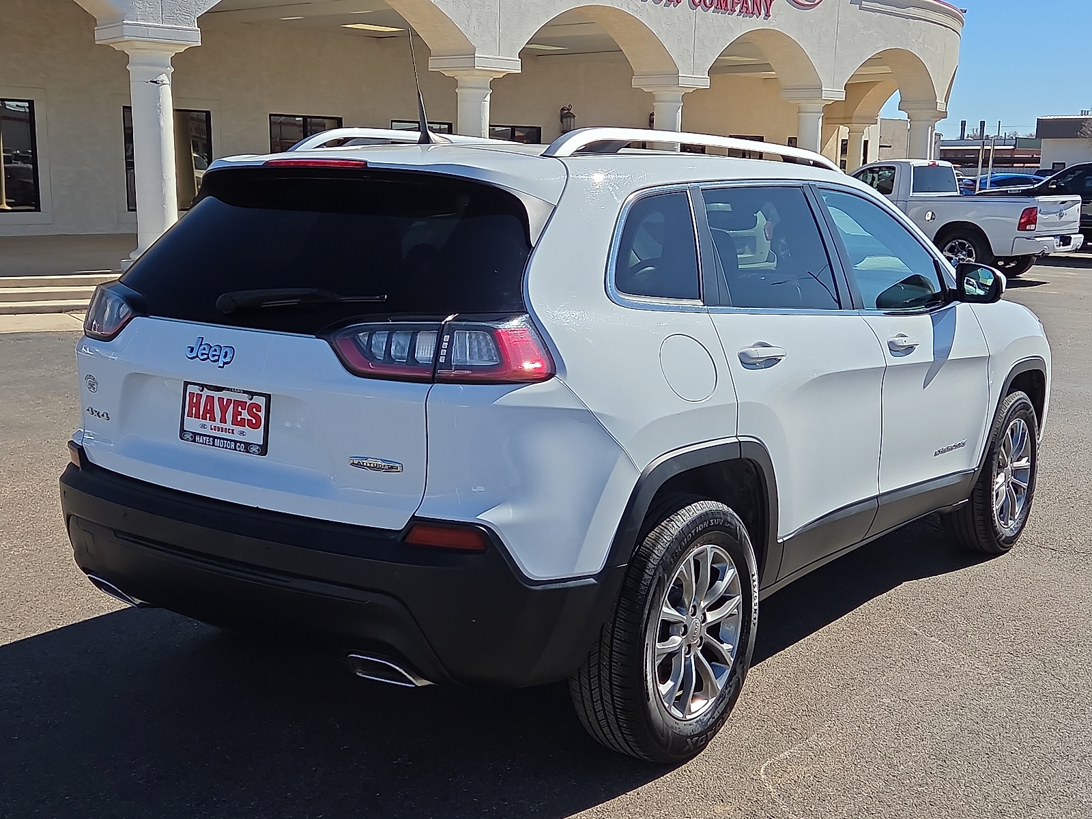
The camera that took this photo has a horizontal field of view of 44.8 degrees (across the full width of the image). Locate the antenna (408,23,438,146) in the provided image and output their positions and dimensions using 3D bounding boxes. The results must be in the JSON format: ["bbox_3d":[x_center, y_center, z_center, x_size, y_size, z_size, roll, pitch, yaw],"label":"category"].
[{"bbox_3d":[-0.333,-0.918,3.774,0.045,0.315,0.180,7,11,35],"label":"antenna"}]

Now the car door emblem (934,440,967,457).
[{"bbox_3d":[1.527,0.151,5.004,0.010,0.034,0.350,7,11,35],"label":"car door emblem"}]

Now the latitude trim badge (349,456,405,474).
[{"bbox_3d":[-0.386,0.127,3.005,0.155,0.036,0.010,7,6,28],"label":"latitude trim badge"}]

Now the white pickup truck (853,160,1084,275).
[{"bbox_3d":[6.246,-3.259,22.523,2.030,1.910,5.330,-9,13,-44],"label":"white pickup truck"}]

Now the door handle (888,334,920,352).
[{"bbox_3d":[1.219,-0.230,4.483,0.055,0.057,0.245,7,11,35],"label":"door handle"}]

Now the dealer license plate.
[{"bbox_3d":[-0.800,0.020,3.293,0.315,0.158,0.015,8,6,36],"label":"dealer license plate"}]

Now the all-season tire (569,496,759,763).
[{"bbox_3d":[0.335,0.583,3.623,0.228,0.710,0.715,8,12,36],"label":"all-season tire"}]

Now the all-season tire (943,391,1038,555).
[{"bbox_3d":[1.932,0.259,5.778,0.230,0.720,0.720,7,11,35],"label":"all-season tire"}]

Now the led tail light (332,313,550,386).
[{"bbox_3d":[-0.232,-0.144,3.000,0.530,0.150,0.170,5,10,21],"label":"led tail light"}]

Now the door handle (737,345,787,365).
[{"bbox_3d":[0.590,-0.149,3.618,0.050,0.048,0.235,8,12,36],"label":"door handle"}]

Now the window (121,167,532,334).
[{"bbox_3d":[-0.661,-0.378,3.411,1.380,0.466,0.141,8,-24,36],"label":"window"}]

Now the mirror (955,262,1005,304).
[{"bbox_3d":[1.575,-0.455,4.804,0.200,0.155,0.140,8,12,36],"label":"mirror"}]

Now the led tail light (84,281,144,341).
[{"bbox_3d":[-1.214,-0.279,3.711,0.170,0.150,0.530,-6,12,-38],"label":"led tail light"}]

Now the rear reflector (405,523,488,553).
[{"bbox_3d":[-0.226,0.283,2.953,0.205,0.055,0.035,4,-2,16],"label":"rear reflector"}]

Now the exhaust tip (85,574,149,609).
[{"bbox_3d":[-1.185,0.505,3.738,0.230,0.065,0.120,8,12,36],"label":"exhaust tip"}]

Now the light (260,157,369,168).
[{"bbox_3d":[-0.602,-0.640,3.450,0.380,0.028,0.035,7,11,35],"label":"light"}]

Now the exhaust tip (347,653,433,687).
[{"bbox_3d":[-0.359,0.604,3.149,0.210,0.066,0.120,7,11,35],"label":"exhaust tip"}]

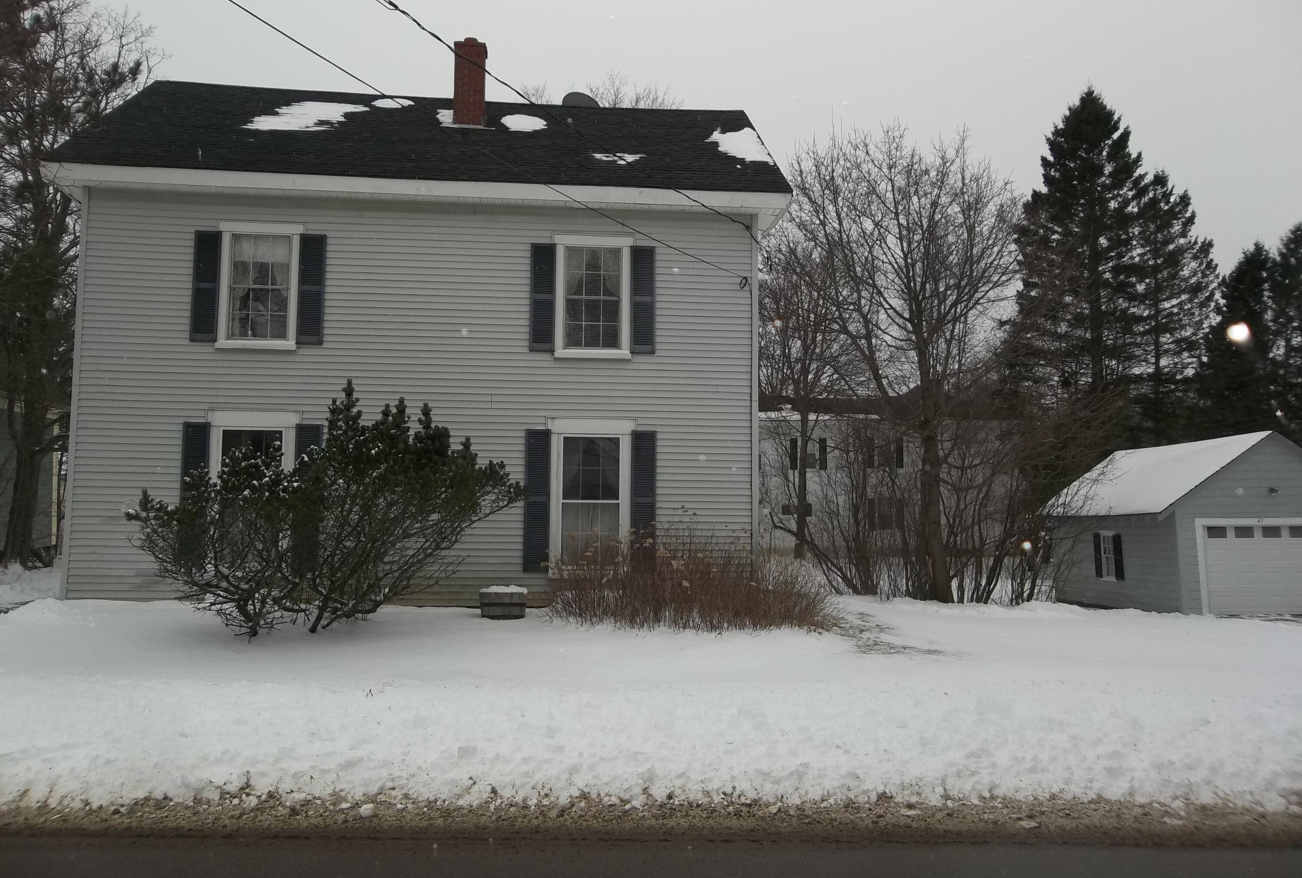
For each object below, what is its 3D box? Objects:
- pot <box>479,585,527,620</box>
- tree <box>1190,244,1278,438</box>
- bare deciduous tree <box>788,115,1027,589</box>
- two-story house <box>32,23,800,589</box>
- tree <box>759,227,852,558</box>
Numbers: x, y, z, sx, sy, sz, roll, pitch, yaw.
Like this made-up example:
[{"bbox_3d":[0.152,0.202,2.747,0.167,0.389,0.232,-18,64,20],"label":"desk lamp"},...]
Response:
[{"bbox_3d":[-2.050,2.290,14.100,0.660,0.410,0.660,1,-5,-5],"label":"pot"},{"bbox_3d":[26.300,-1.500,45.500,5.200,14.500,5.200,1,-5,-5],"label":"tree"},{"bbox_3d":[5.370,-1.680,21.400,5.000,10.000,5.000,1,-5,-5],"label":"bare deciduous tree"},{"bbox_3d":[-3.680,-2.050,18.750,10.900,9.700,7.800,1,-5,-5],"label":"two-story house"},{"bbox_3d":[5.900,-1.850,38.800,4.200,12.700,4.200,1,-5,-5],"label":"tree"}]

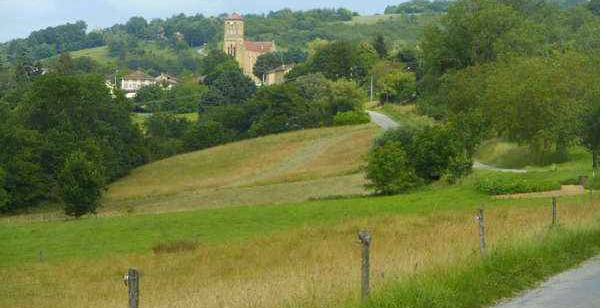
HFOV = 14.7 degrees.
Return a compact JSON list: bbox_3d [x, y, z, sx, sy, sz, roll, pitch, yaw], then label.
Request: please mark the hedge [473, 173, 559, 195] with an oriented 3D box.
[{"bbox_3d":[14.050,1.970,150.000,5.400,1.350,1.800,0,0,-15],"label":"hedge"}]

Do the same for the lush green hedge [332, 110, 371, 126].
[{"bbox_3d":[8.870,-6.290,400.000,6.200,2.600,2.800,0,0,0],"label":"lush green hedge"}]

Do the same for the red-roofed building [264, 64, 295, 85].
[{"bbox_3d":[-6.970,-27.040,790.000,9.000,7.500,10.000,0,0,25],"label":"red-roofed building"}]

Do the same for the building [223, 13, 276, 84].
[{"bbox_3d":[-18.480,-38.430,850.000,10.000,25.500,28.000,0,0,20],"label":"building"}]

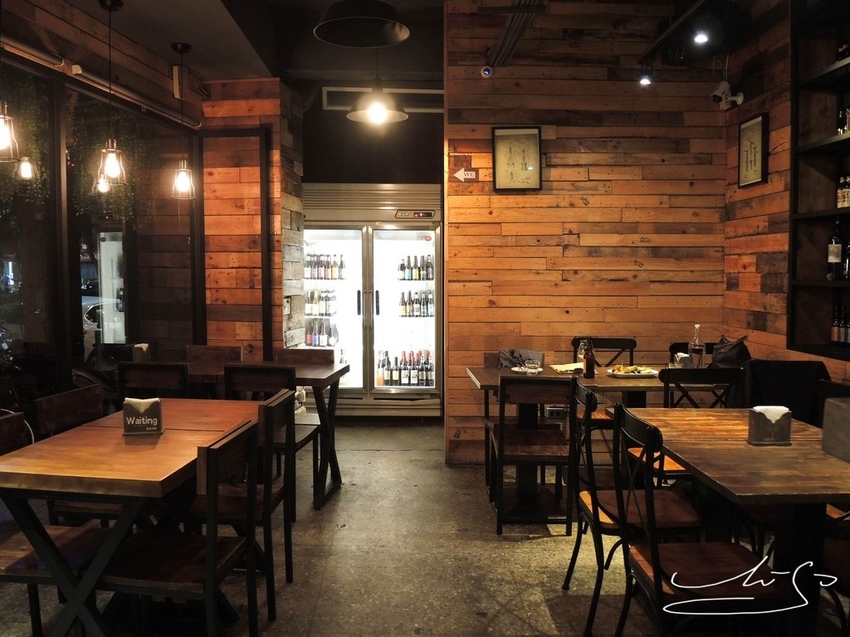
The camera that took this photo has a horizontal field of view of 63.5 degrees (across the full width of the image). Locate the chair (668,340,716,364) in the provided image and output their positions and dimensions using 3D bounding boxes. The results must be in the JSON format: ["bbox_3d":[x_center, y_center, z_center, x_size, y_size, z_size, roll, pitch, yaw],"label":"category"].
[{"bbox_3d":[1.700,0.608,4.002,0.430,0.885,0.470,0,4,-2],"label":"chair"}]

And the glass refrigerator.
[{"bbox_3d":[-0.498,-0.150,6.376,1.281,2.071,0.740,0,4,0],"label":"glass refrigerator"}]

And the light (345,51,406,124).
[{"bbox_3d":[-0.282,-1.352,4.016,0.370,0.418,0.370,0,4,-2],"label":"light"}]

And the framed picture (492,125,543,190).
[{"bbox_3d":[0.633,-1.093,4.687,0.338,0.425,0.030,0,4,-3],"label":"framed picture"}]

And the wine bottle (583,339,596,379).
[{"bbox_3d":[0.943,0.225,3.934,0.062,0.219,0.062,0,4,-3],"label":"wine bottle"}]

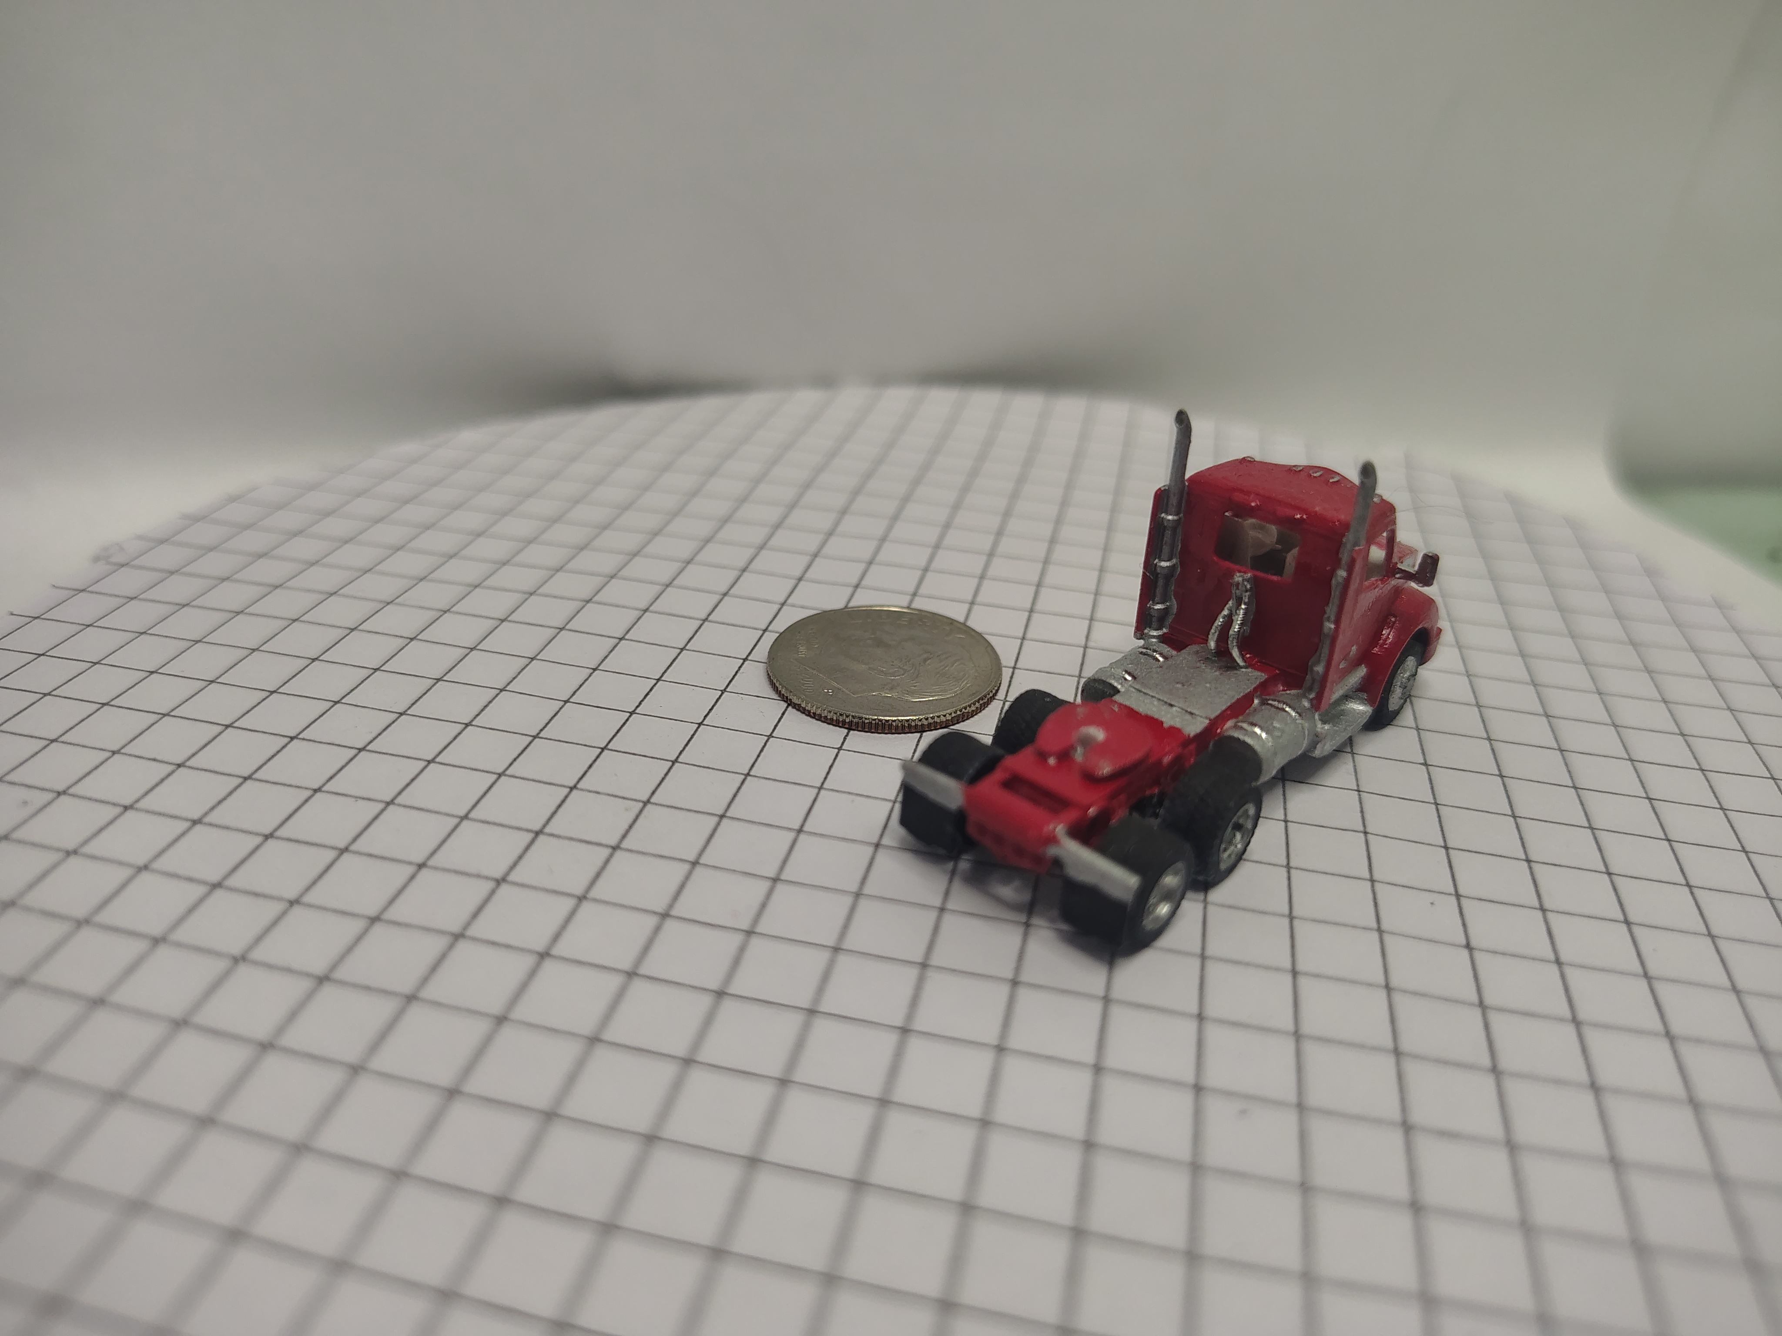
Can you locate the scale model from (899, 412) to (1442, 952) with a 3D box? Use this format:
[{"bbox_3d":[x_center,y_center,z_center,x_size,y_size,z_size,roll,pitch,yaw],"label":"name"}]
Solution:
[{"bbox_3d":[0.021,-0.004,0.082,0.020,0.023,0.045,26,37,33],"label":"scale model"}]

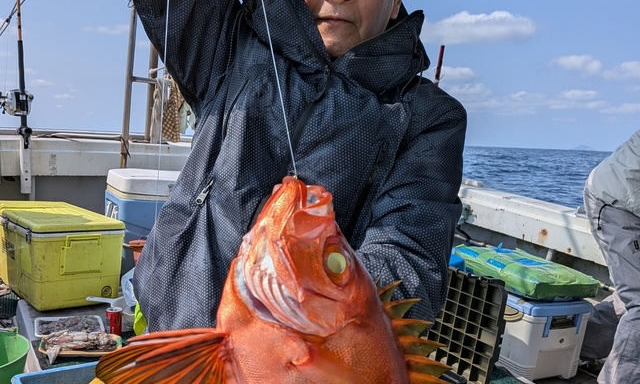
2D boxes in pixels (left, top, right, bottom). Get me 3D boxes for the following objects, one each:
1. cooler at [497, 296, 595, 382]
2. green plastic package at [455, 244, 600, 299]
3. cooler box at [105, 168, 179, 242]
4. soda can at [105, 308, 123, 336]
[{"bbox_3d":[0.855,0.545,2.462,0.265,0.310,0.430,0,5,-21],"label":"cooler"},{"bbox_3d":[0.883,0.327,2.538,0.290,0.090,0.580,1,5,-14],"label":"green plastic package"},{"bbox_3d":[-0.883,0.106,3.579,0.700,0.420,0.450,-1,6,-30],"label":"cooler box"},{"bbox_3d":[-0.851,0.543,2.450,0.066,0.122,0.066,2,5,0],"label":"soda can"}]

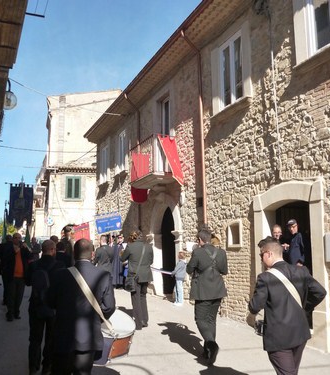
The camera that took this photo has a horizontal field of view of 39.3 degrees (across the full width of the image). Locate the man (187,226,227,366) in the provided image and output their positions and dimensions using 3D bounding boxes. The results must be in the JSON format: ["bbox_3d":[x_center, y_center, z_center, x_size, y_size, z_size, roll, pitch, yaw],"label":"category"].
[{"bbox_3d":[0.557,1.425,6.181,0.550,1.730,0.480,2,-7,-18],"label":"man"}]

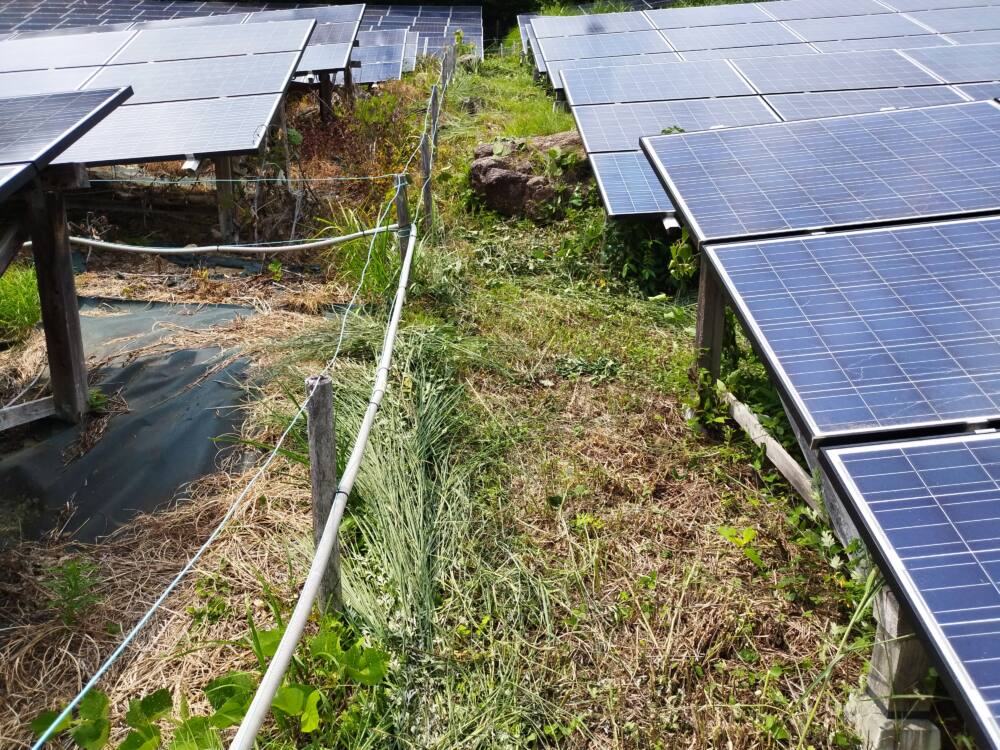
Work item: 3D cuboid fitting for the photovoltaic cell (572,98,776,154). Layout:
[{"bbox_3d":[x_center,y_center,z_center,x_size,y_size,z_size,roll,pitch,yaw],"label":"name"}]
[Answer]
[{"bbox_3d":[1.488,-2.070,6.471,1.650,0.042,0.990,-4,39,-1],"label":"photovoltaic cell"}]

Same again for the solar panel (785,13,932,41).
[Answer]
[{"bbox_3d":[4.685,-4.562,10.286,1.650,0.042,0.990,-5,39,-1],"label":"solar panel"}]

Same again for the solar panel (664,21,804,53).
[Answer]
[{"bbox_3d":[3.021,-4.426,10.244,1.650,0.042,0.990,-5,39,-1],"label":"solar panel"}]

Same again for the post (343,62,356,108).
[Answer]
[{"bbox_3d":[-1.995,-3.950,10.250,0.090,0.800,0.090,-2,10,-2],"label":"post"}]

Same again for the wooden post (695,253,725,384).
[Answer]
[{"bbox_3d":[0.865,-0.240,3.220,0.088,0.720,0.088,-2,10,-2],"label":"wooden post"}]

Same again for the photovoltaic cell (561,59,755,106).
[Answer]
[{"bbox_3d":[1.436,-2.709,7.265,1.650,0.042,0.990,-4,39,-1],"label":"photovoltaic cell"}]

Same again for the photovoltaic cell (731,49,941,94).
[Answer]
[{"bbox_3d":[3.103,-2.817,7.287,1.650,0.042,0.990,-4,39,-1],"label":"photovoltaic cell"}]

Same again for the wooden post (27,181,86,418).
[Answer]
[{"bbox_3d":[-1.680,-0.260,2.970,0.088,0.900,0.088,-2,10,-2],"label":"wooden post"}]

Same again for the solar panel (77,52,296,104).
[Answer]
[{"bbox_3d":[-2.470,-2.355,6.250,1.650,0.045,0.990,-4,39,-1],"label":"solar panel"}]

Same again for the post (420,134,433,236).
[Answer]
[{"bbox_3d":[-0.520,-1.375,5.600,0.062,0.720,0.062,-2,10,-2],"label":"post"}]

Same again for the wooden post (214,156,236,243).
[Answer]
[{"bbox_3d":[-1.911,-1.261,5.420,0.100,0.660,0.100,-2,12,-1],"label":"wooden post"}]

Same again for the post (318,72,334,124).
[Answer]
[{"bbox_3d":[-2.100,-3.390,9.450,0.095,0.660,0.095,-2,10,-2],"label":"post"}]

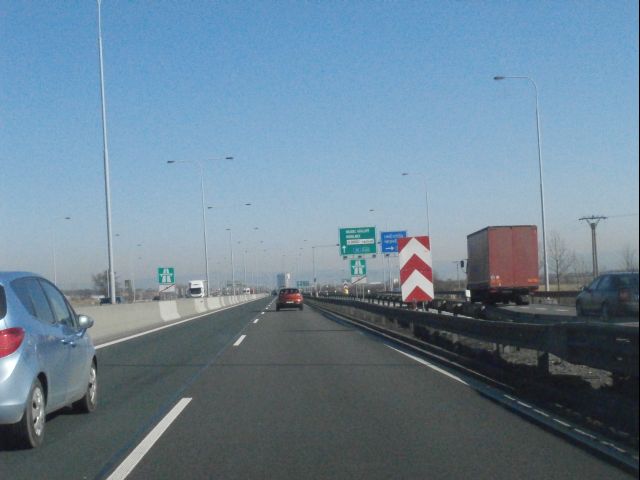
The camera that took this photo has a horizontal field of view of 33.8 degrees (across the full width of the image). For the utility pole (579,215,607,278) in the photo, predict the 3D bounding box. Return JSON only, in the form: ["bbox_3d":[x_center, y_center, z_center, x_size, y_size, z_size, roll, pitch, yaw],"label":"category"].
[{"bbox_3d":[33.863,1.640,129.778,3.450,9.300,0.700,-3,-3,6],"label":"utility pole"}]

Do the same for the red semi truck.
[{"bbox_3d":[10.556,1.553,62.746,2.550,4.000,16.200,-3,-2,3],"label":"red semi truck"}]

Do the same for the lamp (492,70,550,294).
[{"bbox_3d":[12.491,-3.238,65.000,2.700,13.700,0.350,-3,-3,3],"label":"lamp"}]

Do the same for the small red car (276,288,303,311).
[{"bbox_3d":[-2.055,3.905,69.231,1.690,1.460,4.000,-3,-3,-2],"label":"small red car"}]

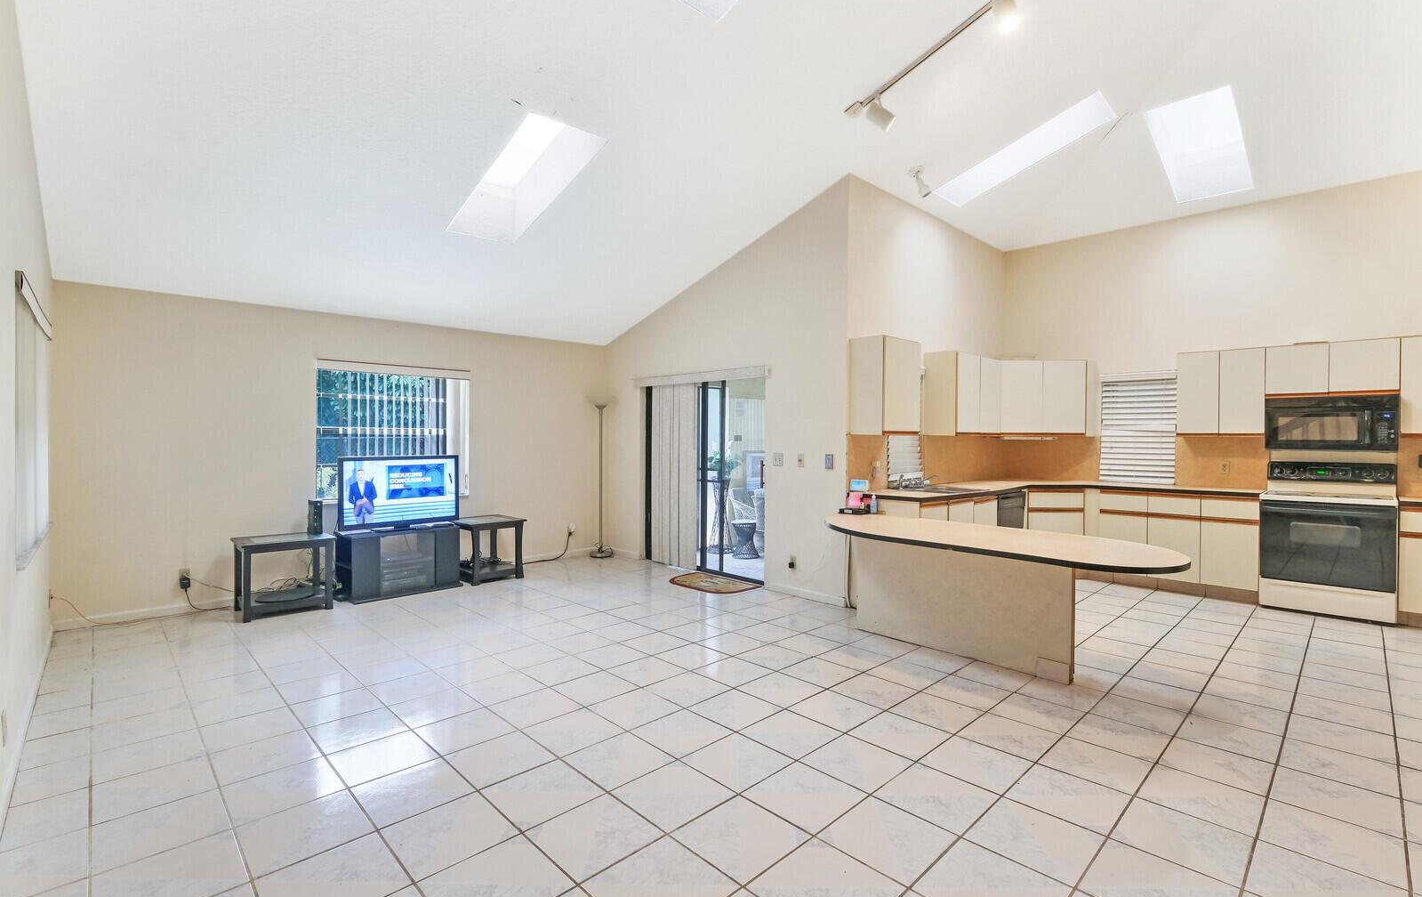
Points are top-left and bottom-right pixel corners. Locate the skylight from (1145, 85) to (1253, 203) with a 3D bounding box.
[{"bbox_3d":[4.136,-2.516,4.986,1.310,0.140,0.530,22,-15,-40],"label":"skylight"}]

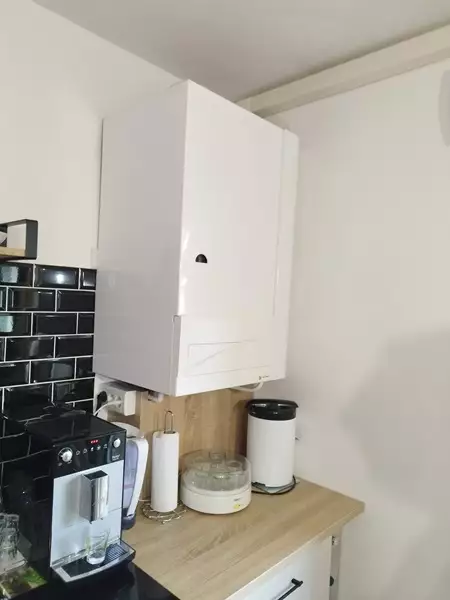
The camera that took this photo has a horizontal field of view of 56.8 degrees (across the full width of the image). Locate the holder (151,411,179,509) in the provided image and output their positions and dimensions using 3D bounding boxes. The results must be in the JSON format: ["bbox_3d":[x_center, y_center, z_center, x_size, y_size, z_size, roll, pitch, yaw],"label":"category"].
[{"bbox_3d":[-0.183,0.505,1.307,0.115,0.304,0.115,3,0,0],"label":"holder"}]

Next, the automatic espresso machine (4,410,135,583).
[{"bbox_3d":[-0.428,0.484,1.099,0.195,0.325,0.450,2,0,-45],"label":"automatic espresso machine"}]

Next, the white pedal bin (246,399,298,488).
[{"bbox_3d":[0.179,0.548,1.599,0.205,0.290,0.195,3,0,0],"label":"white pedal bin"}]

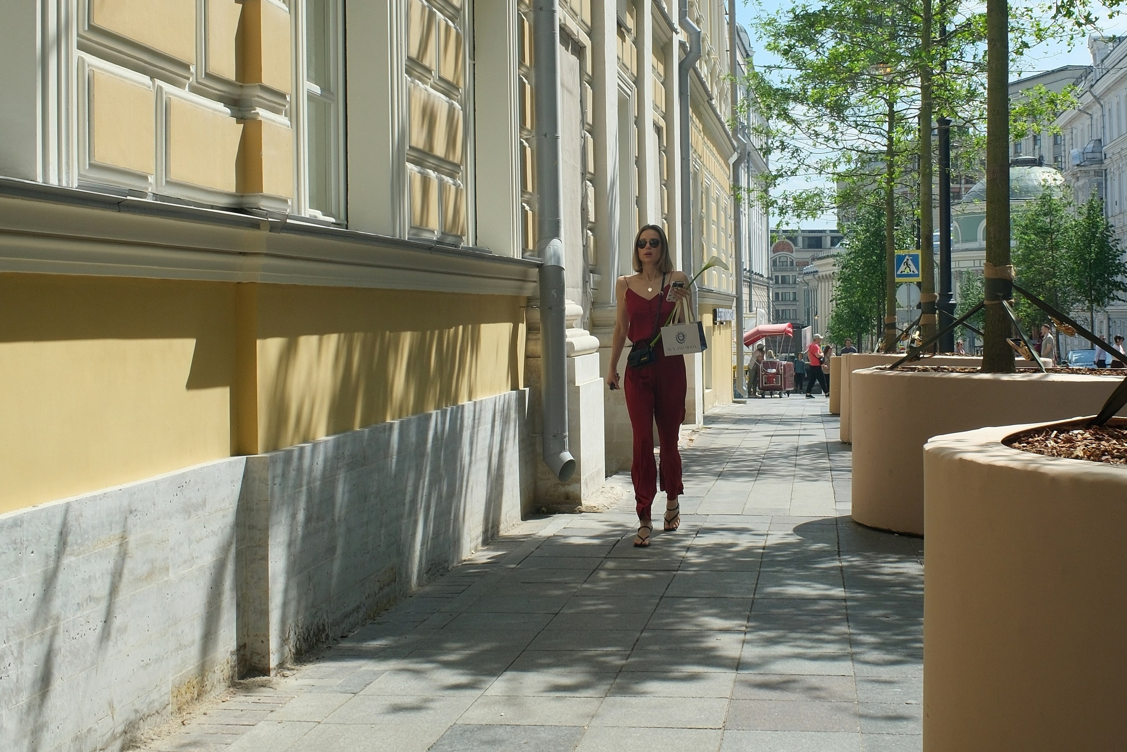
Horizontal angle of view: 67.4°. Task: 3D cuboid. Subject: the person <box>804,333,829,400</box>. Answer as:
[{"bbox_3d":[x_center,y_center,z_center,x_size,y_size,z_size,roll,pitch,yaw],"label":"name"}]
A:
[{"bbox_3d":[6.710,-0.256,22.400,0.600,1.710,0.500,-1,3,-12],"label":"person"}]

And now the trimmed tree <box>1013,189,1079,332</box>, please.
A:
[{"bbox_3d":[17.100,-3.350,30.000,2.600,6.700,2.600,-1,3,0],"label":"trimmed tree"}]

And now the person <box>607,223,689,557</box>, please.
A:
[{"bbox_3d":[0.462,0.030,4.600,0.470,1.710,0.480,0,3,12],"label":"person"}]

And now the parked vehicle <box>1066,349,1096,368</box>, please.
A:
[{"bbox_3d":[18.000,-0.120,28.900,1.850,1.500,4.400,1,3,30],"label":"parked vehicle"}]

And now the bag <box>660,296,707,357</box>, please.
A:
[{"bbox_3d":[0.626,-0.257,4.400,0.205,0.300,0.090,-6,3,25],"label":"bag"}]

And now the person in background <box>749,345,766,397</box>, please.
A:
[{"bbox_3d":[5.320,-0.130,23.200,0.500,1.460,0.480,-1,3,-12],"label":"person in background"}]

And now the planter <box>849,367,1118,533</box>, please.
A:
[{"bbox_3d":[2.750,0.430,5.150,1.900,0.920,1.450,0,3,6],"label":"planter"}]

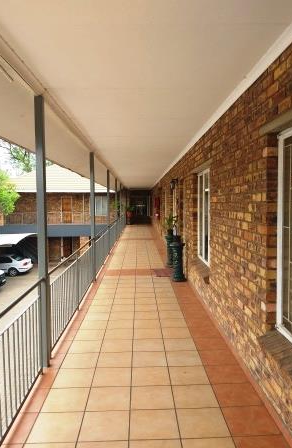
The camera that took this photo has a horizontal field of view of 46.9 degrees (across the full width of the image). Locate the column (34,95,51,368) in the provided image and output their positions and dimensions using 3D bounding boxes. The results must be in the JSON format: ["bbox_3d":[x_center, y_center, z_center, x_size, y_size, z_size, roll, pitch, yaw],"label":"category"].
[{"bbox_3d":[-0.961,0.090,3.162,0.077,2.540,0.077,0,4,-1],"label":"column"}]

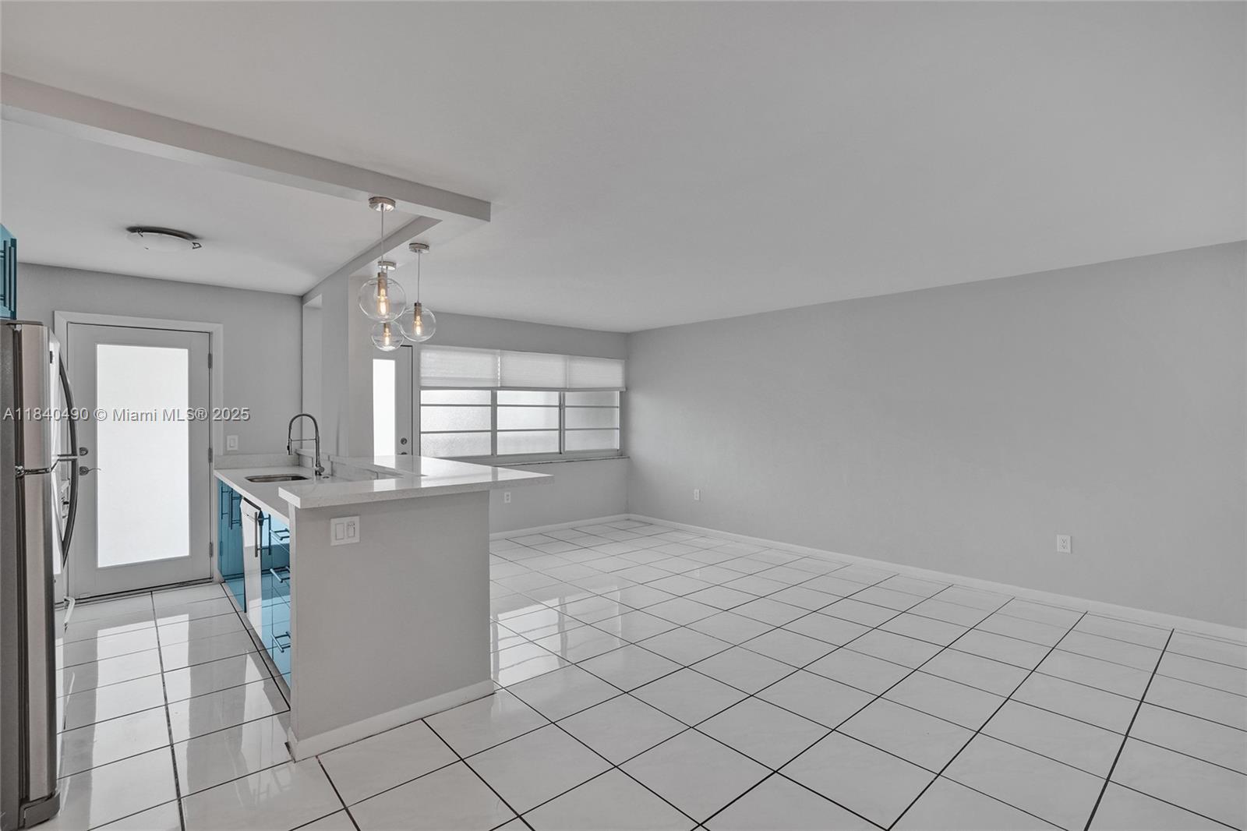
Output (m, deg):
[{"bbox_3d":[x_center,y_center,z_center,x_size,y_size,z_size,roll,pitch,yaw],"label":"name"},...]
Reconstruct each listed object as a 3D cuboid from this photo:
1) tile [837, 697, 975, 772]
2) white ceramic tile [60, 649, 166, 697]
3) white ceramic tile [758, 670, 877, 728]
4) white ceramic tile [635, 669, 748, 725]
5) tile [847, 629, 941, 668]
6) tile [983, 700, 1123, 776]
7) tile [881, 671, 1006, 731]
[{"bbox_3d":[1.265,1.419,2.483,0.443,0.010,0.443,0,0,-42],"label":"tile"},{"bbox_3d":[-2.833,1.414,3.047,0.445,0.010,0.445,0,-1,-41],"label":"white ceramic tile"},{"bbox_3d":[0.943,1.379,2.712,0.430,0.010,0.430,0,0,-41],"label":"white ceramic tile"},{"bbox_3d":[0.330,1.408,2.790,0.427,0.010,0.427,0,0,-41],"label":"white ceramic tile"},{"bbox_3d":[1.604,1.379,3.287,0.430,0.010,0.430,0,0,-41],"label":"tile"},{"bbox_3d":[1.897,1.416,2.452,0.443,0.010,0.443,0,0,-41],"label":"tile"},{"bbox_3d":[1.598,1.412,2.763,0.445,0.010,0.445,0,-1,-41],"label":"tile"}]

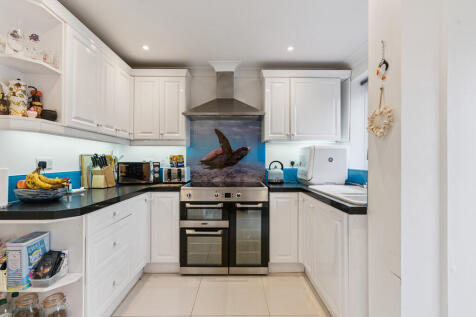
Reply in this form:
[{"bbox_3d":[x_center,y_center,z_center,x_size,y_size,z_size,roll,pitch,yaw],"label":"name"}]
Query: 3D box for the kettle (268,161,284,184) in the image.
[{"bbox_3d":[0.464,0.169,2.720,0.195,0.265,0.180,0,-1,0],"label":"kettle"}]

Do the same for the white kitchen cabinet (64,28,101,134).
[{"bbox_3d":[-1.375,-0.594,1.800,0.320,0.730,0.410,0,-1,0],"label":"white kitchen cabinet"}]

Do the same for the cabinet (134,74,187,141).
[{"bbox_3d":[-0.900,-0.606,2.770,0.630,0.790,0.330,0,-1,0],"label":"cabinet"}]

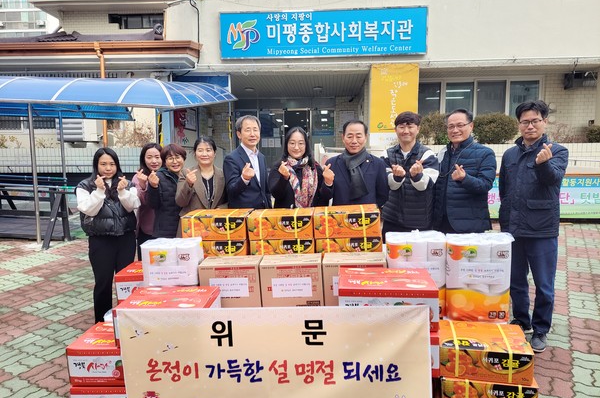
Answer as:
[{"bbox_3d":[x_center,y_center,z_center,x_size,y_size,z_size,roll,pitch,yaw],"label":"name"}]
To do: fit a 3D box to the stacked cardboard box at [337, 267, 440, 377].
[{"bbox_3d":[0.471,0.641,2.260,0.495,0.416,0.385,-1,8,9],"label":"stacked cardboard box"}]

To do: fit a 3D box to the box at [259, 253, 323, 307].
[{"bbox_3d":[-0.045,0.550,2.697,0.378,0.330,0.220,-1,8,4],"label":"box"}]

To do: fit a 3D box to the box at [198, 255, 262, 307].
[{"bbox_3d":[-0.438,0.564,2.732,0.378,0.330,0.220,-2,8,1],"label":"box"}]

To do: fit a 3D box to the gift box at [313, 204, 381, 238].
[{"bbox_3d":[0.325,0.157,2.885,0.435,0.158,0.310,-2,8,4],"label":"gift box"}]

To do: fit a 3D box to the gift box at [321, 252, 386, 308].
[{"bbox_3d":[0.343,0.529,2.603,0.378,0.330,0.220,-1,8,6],"label":"gift box"}]

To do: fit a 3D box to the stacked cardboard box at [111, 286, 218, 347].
[{"bbox_3d":[-0.747,0.673,2.423,0.495,0.208,0.365,-2,8,2],"label":"stacked cardboard box"}]

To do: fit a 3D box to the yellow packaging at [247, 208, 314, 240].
[{"bbox_3d":[-0.118,0.170,2.912,0.435,0.158,0.310,-2,8,2],"label":"yellow packaging"}]

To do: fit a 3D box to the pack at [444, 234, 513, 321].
[{"bbox_3d":[1.101,0.478,2.582,0.356,0.475,0.240,0,8,15],"label":"pack"}]

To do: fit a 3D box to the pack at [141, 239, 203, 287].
[{"bbox_3d":[-0.819,0.519,2.766,0.356,0.475,0.240,-2,8,0],"label":"pack"}]

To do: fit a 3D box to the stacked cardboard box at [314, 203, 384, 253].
[{"bbox_3d":[0.328,0.235,2.895,0.435,0.316,0.310,-2,8,4],"label":"stacked cardboard box"}]

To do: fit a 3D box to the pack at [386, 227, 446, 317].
[{"bbox_3d":[0.741,0.477,2.665,0.356,0.475,0.240,0,8,12],"label":"pack"}]

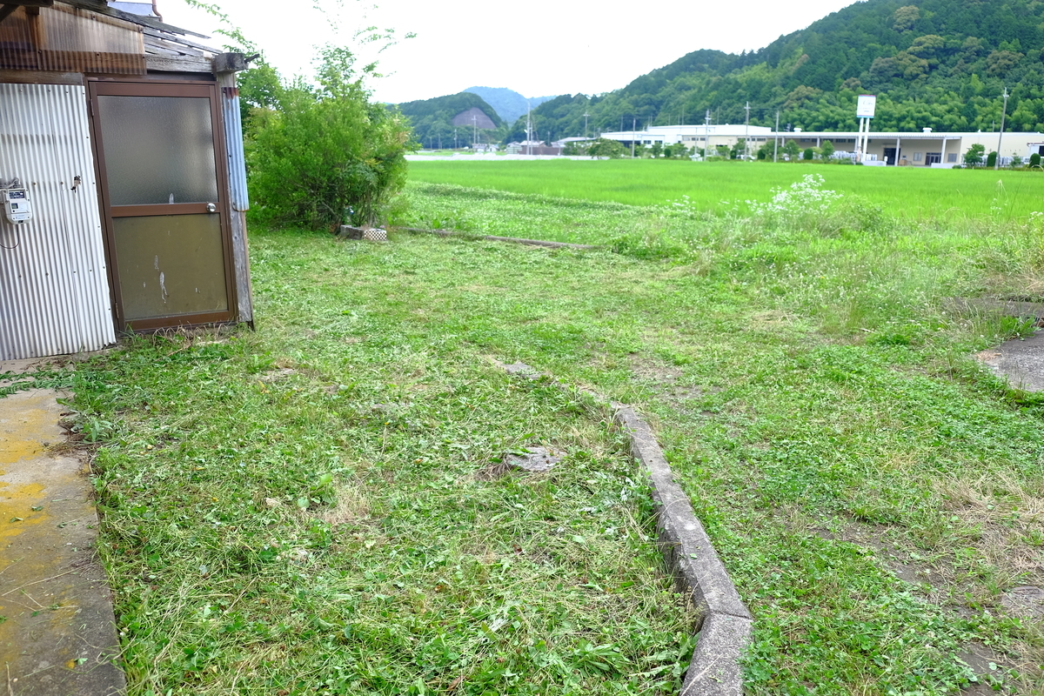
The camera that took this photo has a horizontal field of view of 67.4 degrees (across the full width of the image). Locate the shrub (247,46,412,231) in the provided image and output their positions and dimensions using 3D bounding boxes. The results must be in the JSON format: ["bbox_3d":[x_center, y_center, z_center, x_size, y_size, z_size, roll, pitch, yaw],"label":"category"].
[{"bbox_3d":[-3.107,-3.271,12.405,2.650,2.810,2.600,-3,15,-13],"label":"shrub"}]

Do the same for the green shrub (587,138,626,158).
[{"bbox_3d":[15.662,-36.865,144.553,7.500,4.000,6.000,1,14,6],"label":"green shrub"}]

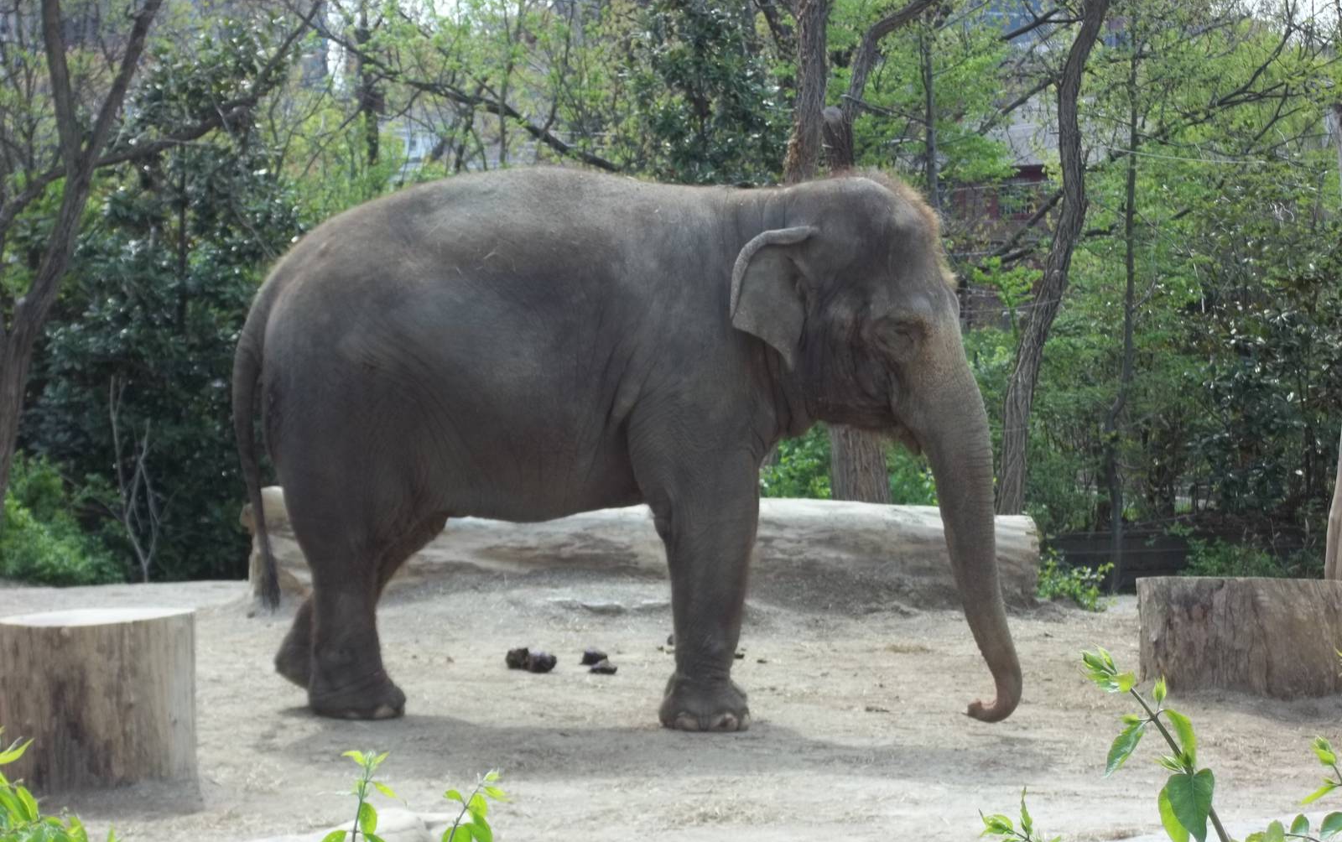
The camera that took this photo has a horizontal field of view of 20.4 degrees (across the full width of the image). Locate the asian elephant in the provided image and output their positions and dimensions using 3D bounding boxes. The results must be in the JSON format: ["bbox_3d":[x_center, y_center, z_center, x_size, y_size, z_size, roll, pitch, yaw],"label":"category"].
[{"bbox_3d":[-0.194,0.098,16.600,3.500,2.460,1.250,0,1,7],"label":"asian elephant"}]

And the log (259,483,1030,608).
[{"bbox_3d":[-0.183,0.814,23.200,4.950,0.740,0.760,0,1,0],"label":"log"}]

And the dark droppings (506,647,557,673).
[{"bbox_3d":[-0.701,1.204,18.700,0.260,0.120,0.190,0,1,0],"label":"dark droppings"}]

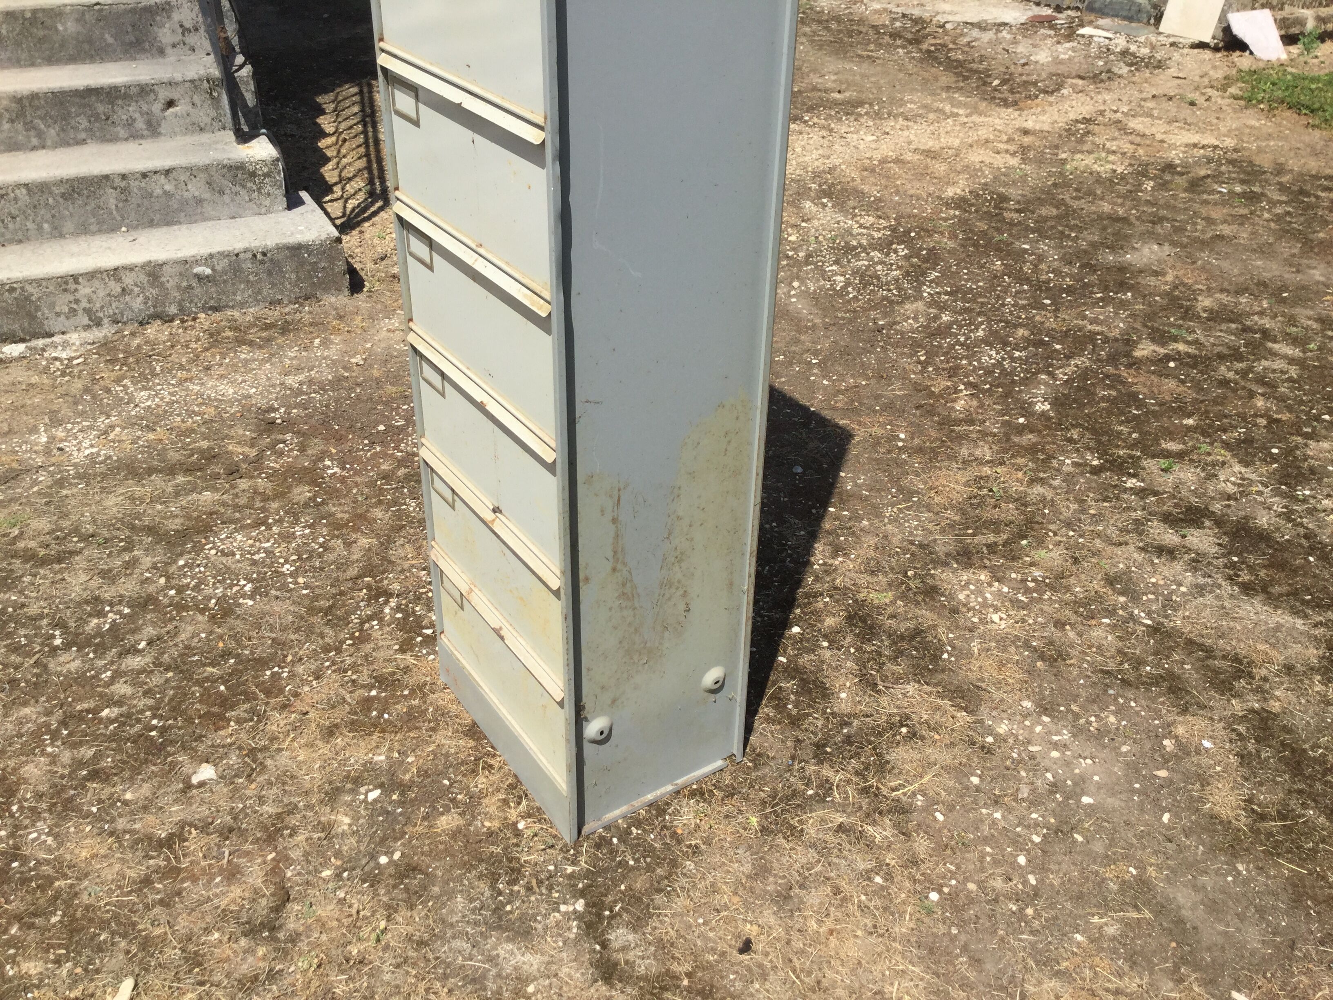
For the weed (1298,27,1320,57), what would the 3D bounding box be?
[{"bbox_3d":[3.511,-2.507,6.536,0.110,0.150,0.110,17,36,22],"label":"weed"}]

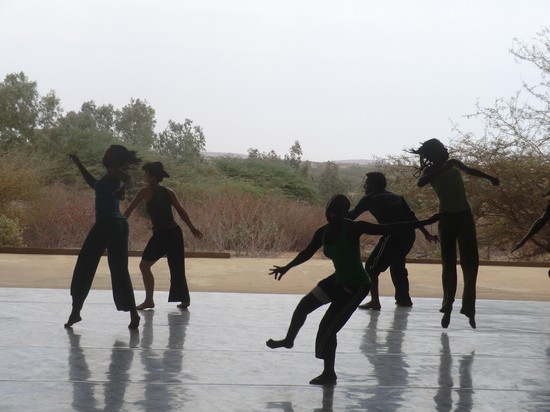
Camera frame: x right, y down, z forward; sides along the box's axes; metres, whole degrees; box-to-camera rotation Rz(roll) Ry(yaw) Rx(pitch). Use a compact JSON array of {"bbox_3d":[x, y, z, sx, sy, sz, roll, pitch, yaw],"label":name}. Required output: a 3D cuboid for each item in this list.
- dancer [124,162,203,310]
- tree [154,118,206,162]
[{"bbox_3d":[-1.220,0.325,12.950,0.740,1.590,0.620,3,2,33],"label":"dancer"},{"bbox_3d":[-3.960,-1.600,50.000,2.500,4.100,2.500,1,2,0],"label":"tree"}]

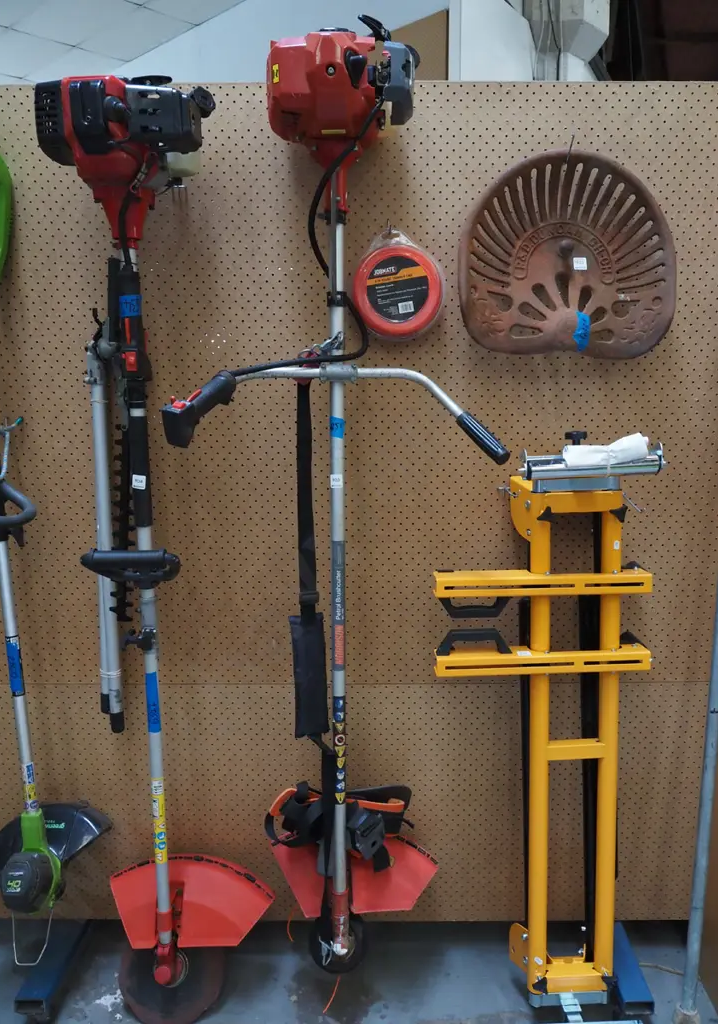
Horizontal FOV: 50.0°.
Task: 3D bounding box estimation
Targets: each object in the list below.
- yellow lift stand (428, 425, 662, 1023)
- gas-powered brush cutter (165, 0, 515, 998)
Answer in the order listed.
[{"bbox_3d":[0.351,0.451,1.520,0.412,1.212,0.293,-1,7,-2],"label":"yellow lift stand"},{"bbox_3d":[-0.037,0.111,1.508,0.615,1.945,0.276,0,12,1],"label":"gas-powered brush cutter"}]

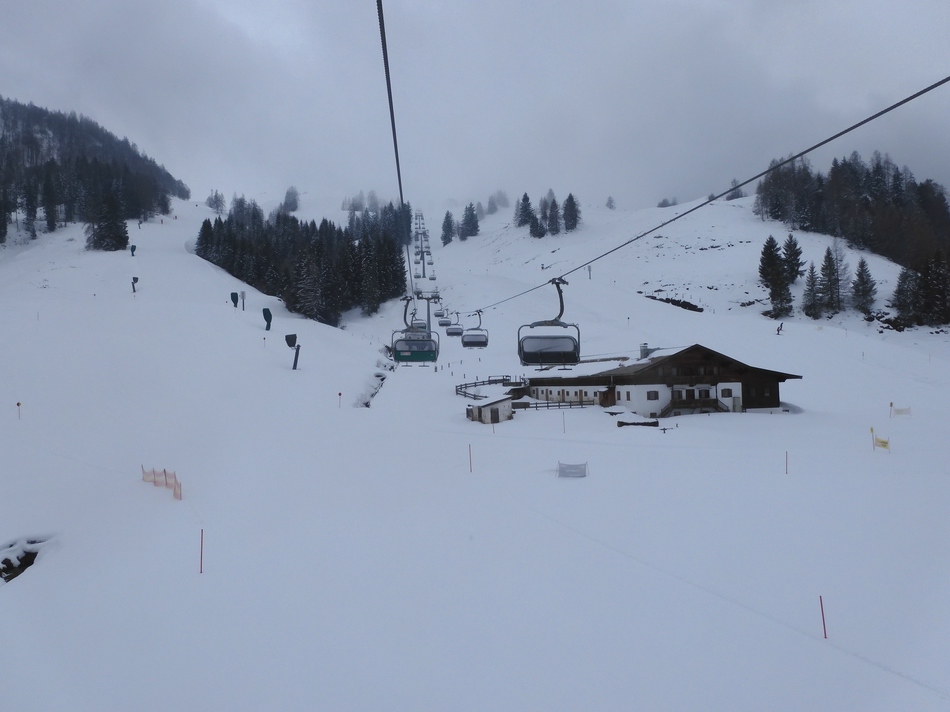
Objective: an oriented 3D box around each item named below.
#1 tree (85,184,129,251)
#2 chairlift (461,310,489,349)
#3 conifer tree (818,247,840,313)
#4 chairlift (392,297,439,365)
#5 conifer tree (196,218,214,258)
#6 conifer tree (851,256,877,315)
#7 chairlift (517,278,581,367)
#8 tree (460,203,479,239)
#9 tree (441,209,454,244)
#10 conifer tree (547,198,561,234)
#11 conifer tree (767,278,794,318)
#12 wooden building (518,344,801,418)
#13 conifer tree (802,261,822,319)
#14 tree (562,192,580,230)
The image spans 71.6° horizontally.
[{"bbox_3d":[-99.610,-37.438,178.000,10.110,17.840,10.110,-1,-2,0],"label":"tree"},{"bbox_3d":[0.019,-2.447,61.500,2.500,3.700,1.600,-1,-2,-5],"label":"chairlift"},{"bbox_3d":[87.212,-18.820,162.000,5.030,16.240,5.030,-1,-2,0],"label":"conifer tree"},{"bbox_3d":[-2.955,-1.266,32.700,2.350,3.350,1.400,-1,-2,-5],"label":"chairlift"},{"bbox_3d":[-116.640,-50.854,285.000,7.400,17.310,7.400,-1,-2,-22],"label":"conifer tree"},{"bbox_3d":[97.346,-17.665,165.000,5.990,14.530,5.990,-3,-2,31],"label":"conifer tree"},{"bbox_3d":[2.817,-1.229,24.900,2.350,3.350,1.400,-1,-2,-5],"label":"chairlift"},{"bbox_3d":[-3.049,-75.106,365.000,9.480,19.950,9.480,-2,-2,0],"label":"tree"},{"bbox_3d":[-15.243,-71.226,365.000,7.370,18.850,7.370,-2,-2,-2],"label":"tree"},{"bbox_3d":[43.512,-77.323,365.000,7.370,19.950,7.370,-2,-2,7],"label":"conifer tree"},{"bbox_3d":[70.749,-13.273,152.000,5.580,9.230,5.580,-1,-2,0],"label":"conifer tree"},{"bbox_3d":[26.057,3.553,102.394,24.300,9.820,40.000,-1,-2,-15],"label":"wooden building"},{"bbox_3d":[84.317,-16.412,165.000,5.240,14.030,5.240,-3,-2,27],"label":"conifer tree"},{"bbox_3d":[45.722,-68.465,312.000,7.930,18.000,7.930,-1,-2,0],"label":"tree"}]

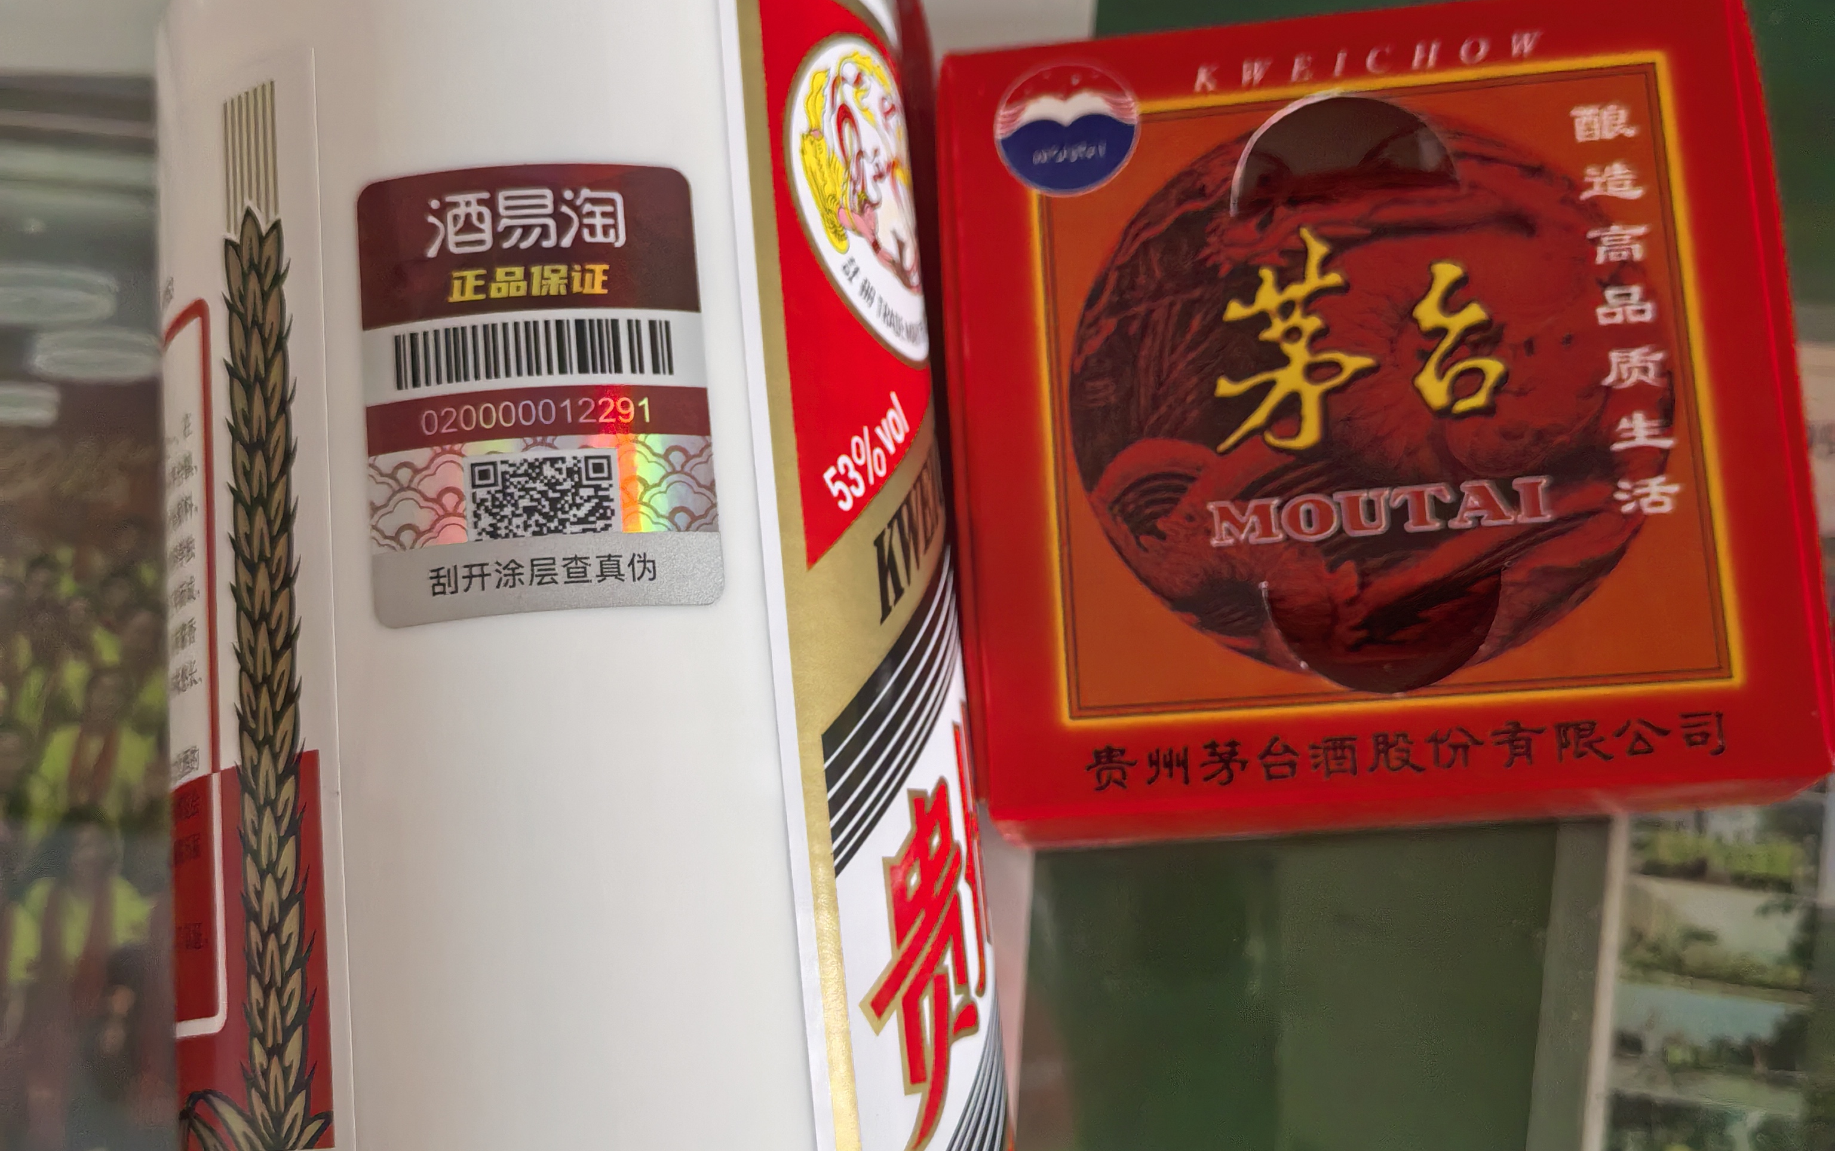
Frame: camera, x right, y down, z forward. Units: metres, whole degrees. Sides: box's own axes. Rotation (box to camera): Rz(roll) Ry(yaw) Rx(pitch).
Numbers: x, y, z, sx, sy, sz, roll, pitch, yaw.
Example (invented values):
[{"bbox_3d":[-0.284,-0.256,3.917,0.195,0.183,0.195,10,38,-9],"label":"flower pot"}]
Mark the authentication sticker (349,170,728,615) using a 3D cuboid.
[{"bbox_3d":[-0.032,-0.016,0.163,0.029,0.003,0.040,-4,78,-7],"label":"authentication sticker"}]

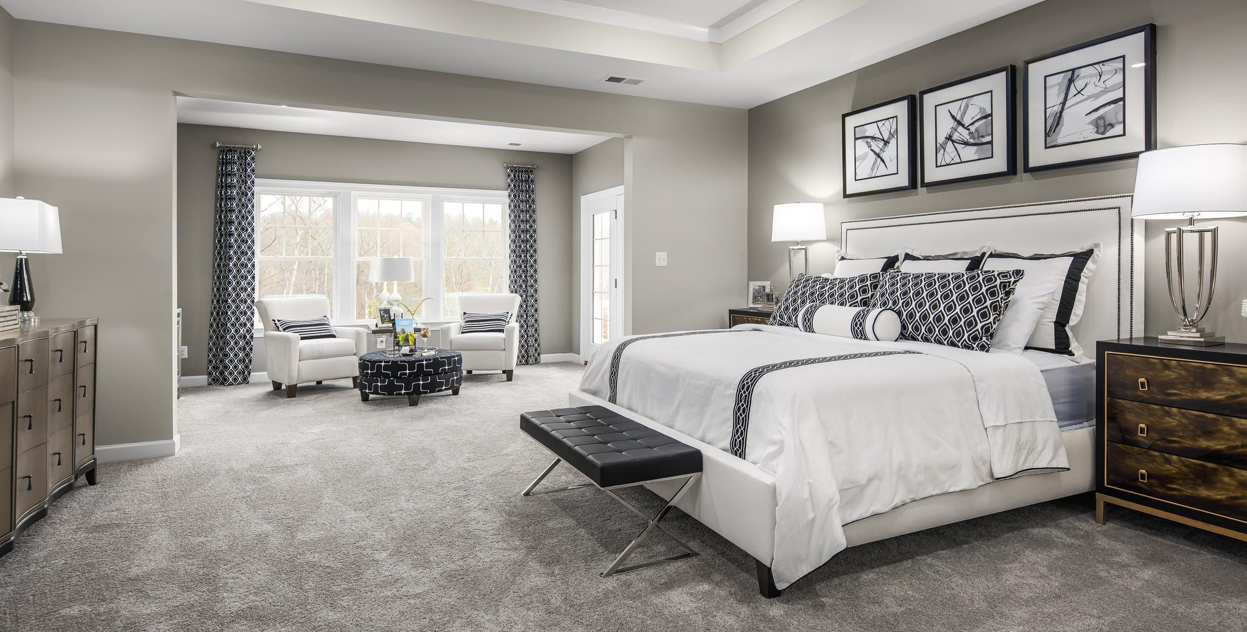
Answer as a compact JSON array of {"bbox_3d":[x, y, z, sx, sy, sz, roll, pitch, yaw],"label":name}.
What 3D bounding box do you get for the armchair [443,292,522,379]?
[{"bbox_3d":[-1.560,0.228,7.500,0.800,0.920,0.810,0,2,-1],"label":"armchair"}]

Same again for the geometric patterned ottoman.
[{"bbox_3d":[-1.990,0.574,6.200,0.970,0.410,0.970,-1,3,-25],"label":"geometric patterned ottoman"}]

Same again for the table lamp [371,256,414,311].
[{"bbox_3d":[-2.492,-0.241,7.196,0.380,0.740,0.380,-1,3,-25],"label":"table lamp"}]

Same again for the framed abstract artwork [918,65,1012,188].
[{"bbox_3d":[2.148,-1.170,4.146,0.040,0.644,0.638,-1,3,-25],"label":"framed abstract artwork"}]

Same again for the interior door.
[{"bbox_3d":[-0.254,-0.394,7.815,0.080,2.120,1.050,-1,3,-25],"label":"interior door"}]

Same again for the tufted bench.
[{"bbox_3d":[-0.101,0.769,3.140,0.490,0.450,1.060,-1,3,-25],"label":"tufted bench"}]

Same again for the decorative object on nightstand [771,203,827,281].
[{"bbox_3d":[1.401,-0.455,5.259,0.430,0.900,0.430,-1,3,-25],"label":"decorative object on nightstand"}]

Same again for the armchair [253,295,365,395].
[{"bbox_3d":[-3.223,0.281,6.740,0.810,0.920,0.800,2,3,40],"label":"armchair"}]

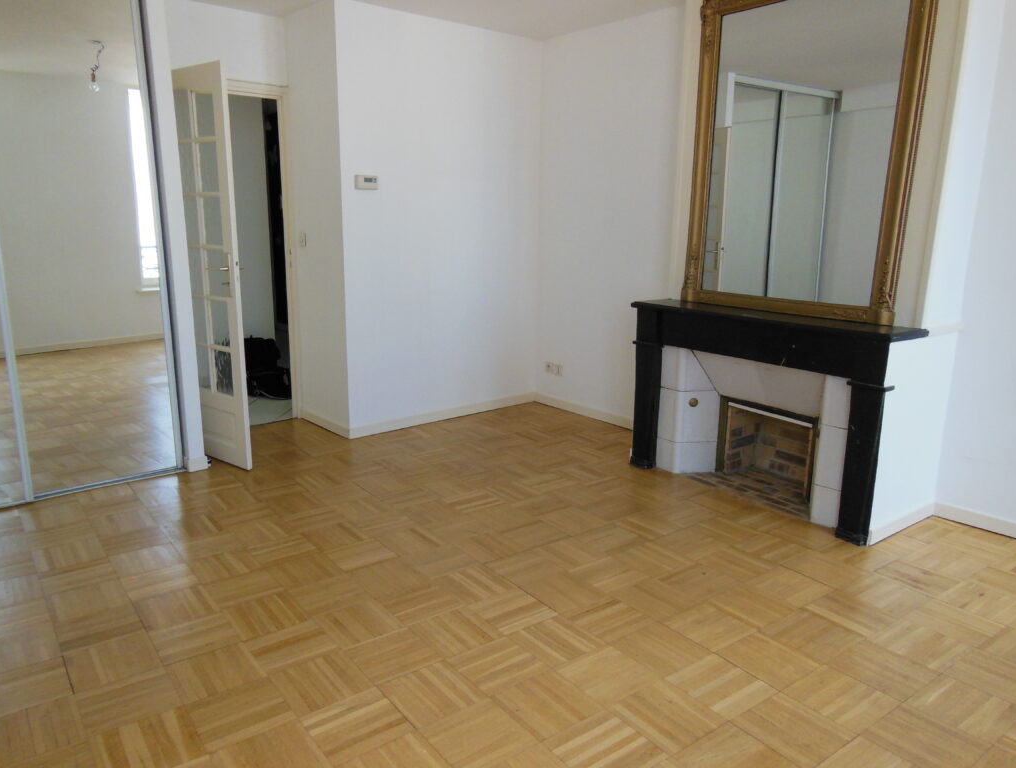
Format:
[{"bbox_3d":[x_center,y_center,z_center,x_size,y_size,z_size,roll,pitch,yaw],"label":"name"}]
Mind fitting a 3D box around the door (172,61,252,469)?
[{"bbox_3d":[-1.689,-0.601,4.006,0.795,2.058,0.040,10,15,36],"label":"door"}]

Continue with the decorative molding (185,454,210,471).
[{"bbox_3d":[-1.683,0.427,4.009,0.113,0.070,0.064,-9,16,-38],"label":"decorative molding"}]

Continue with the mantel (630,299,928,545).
[{"bbox_3d":[1.210,0.112,3.623,0.311,0.914,1.351,-9,16,-38],"label":"mantel"}]

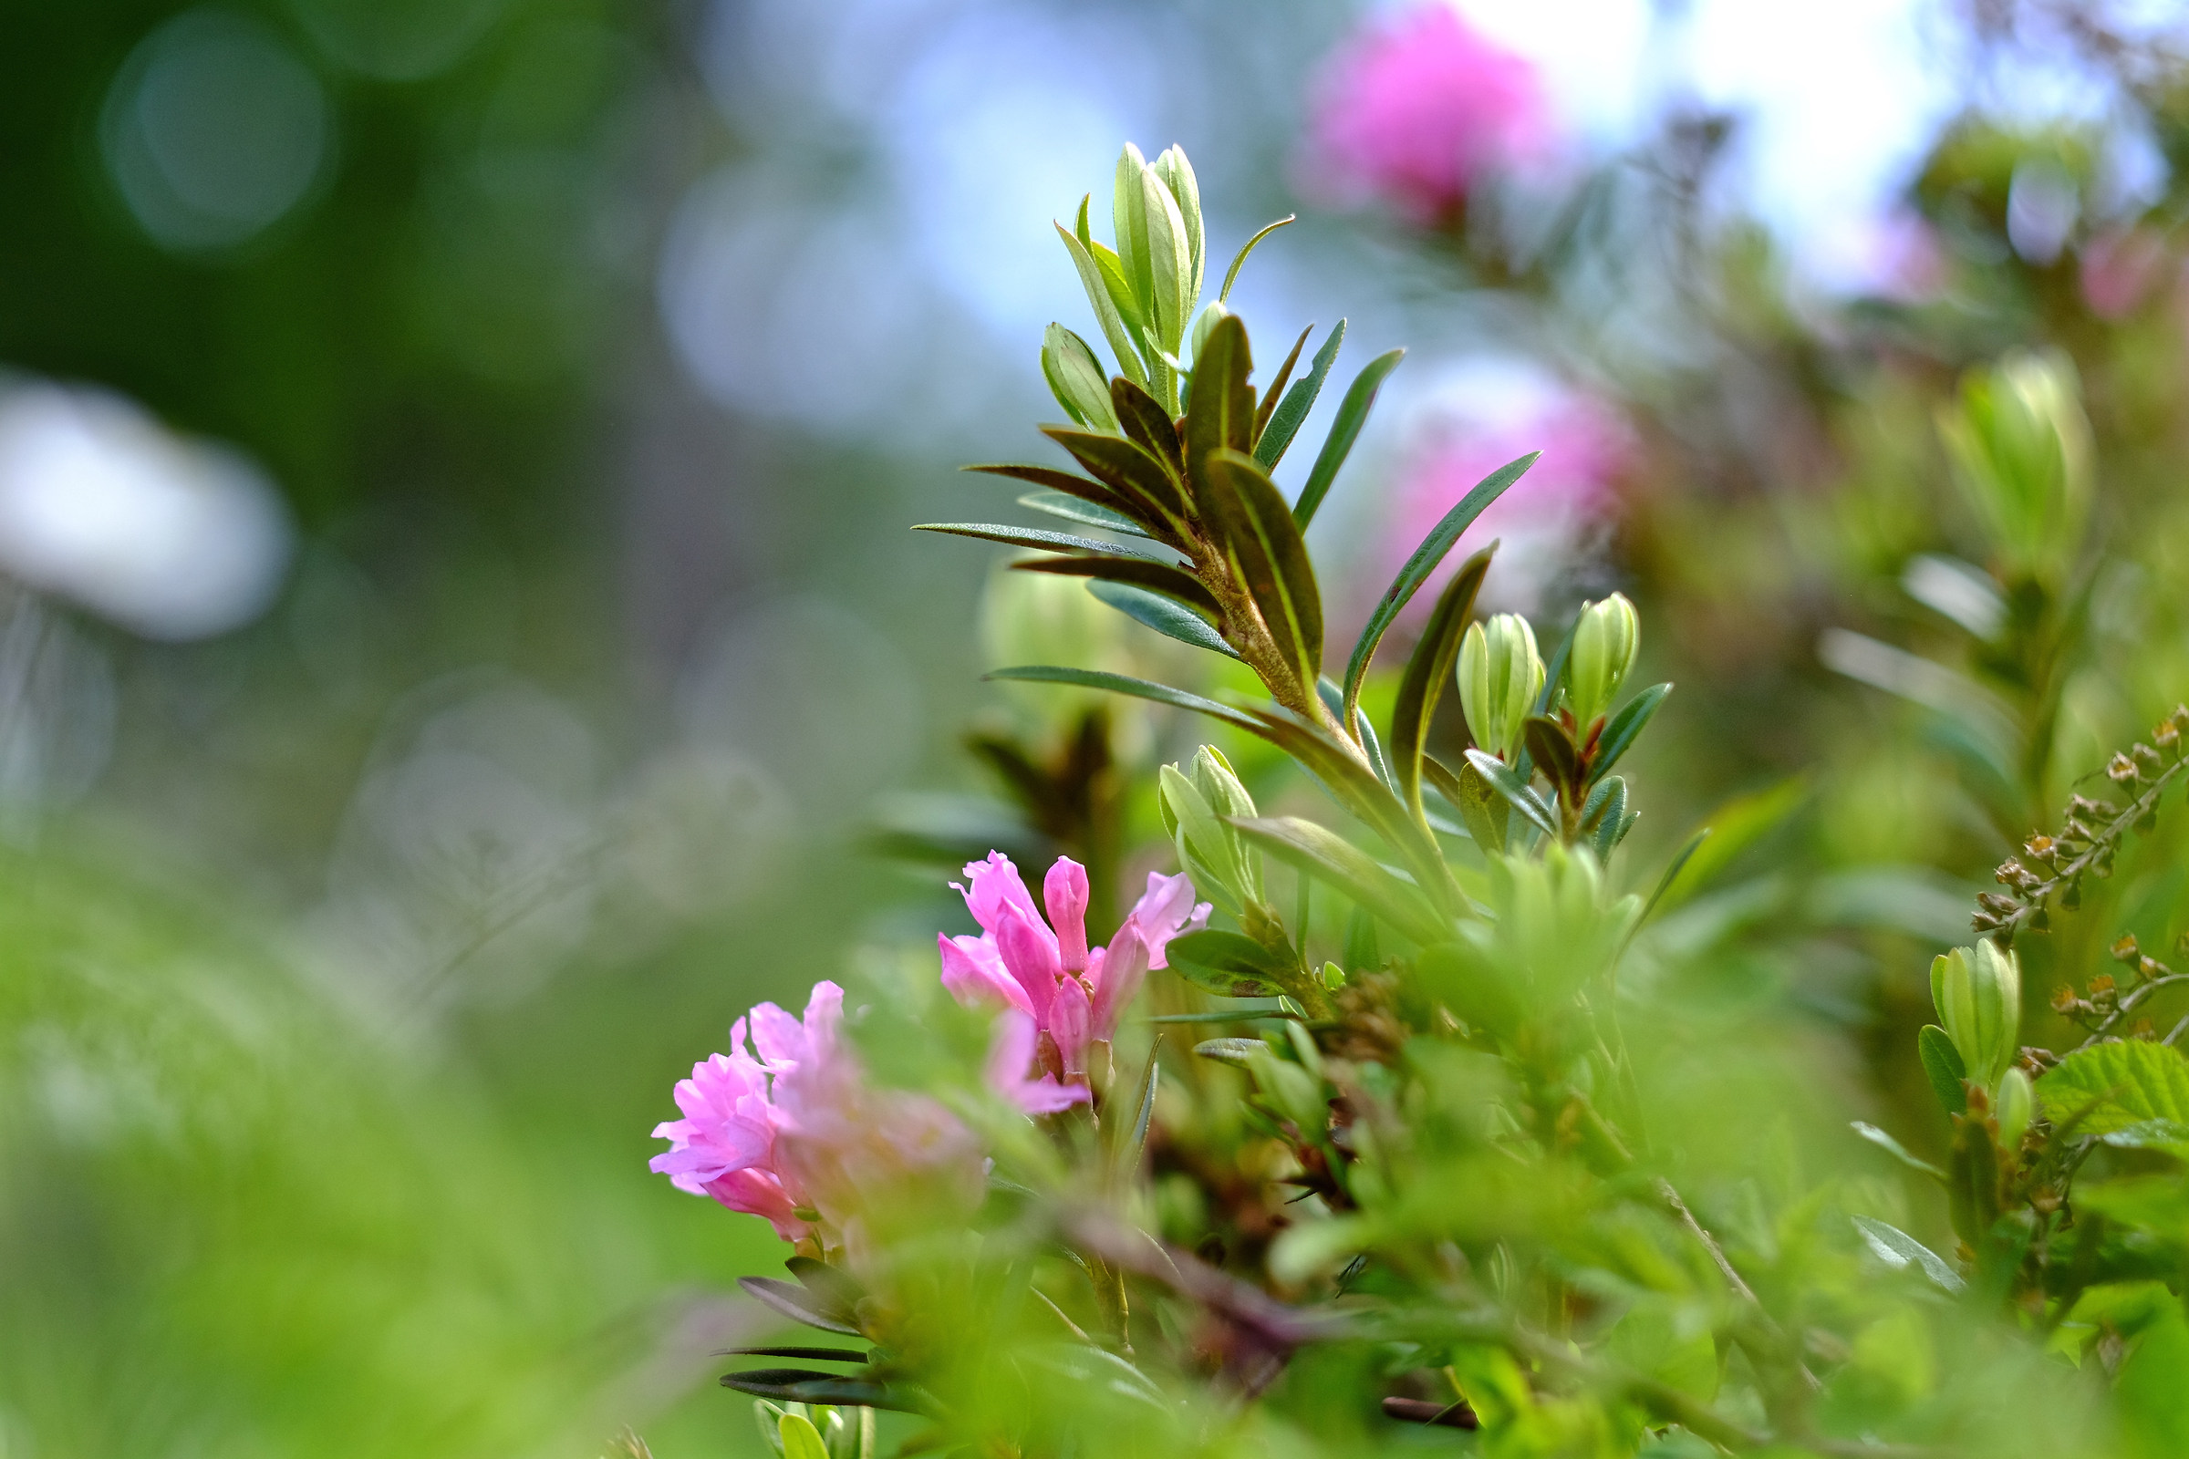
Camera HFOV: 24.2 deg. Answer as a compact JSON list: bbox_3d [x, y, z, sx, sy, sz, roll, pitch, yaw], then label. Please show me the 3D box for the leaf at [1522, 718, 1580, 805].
[{"bbox_3d":[0.062,0.005,0.695,0.006,0.016,0.004,-22,27,17],"label":"leaf"}]

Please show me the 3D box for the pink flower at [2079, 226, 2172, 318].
[{"bbox_3d":[0.202,-0.089,1.000,0.018,0.018,0.017,0,0,11],"label":"pink flower"}]

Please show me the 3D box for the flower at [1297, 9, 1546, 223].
[{"bbox_3d":[0.055,-0.101,0.840,0.037,0.034,0.036,0,4,0],"label":"flower"}]

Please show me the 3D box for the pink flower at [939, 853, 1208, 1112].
[{"bbox_3d":[-0.003,0.029,0.597,0.030,0.029,0.027,0,0,0],"label":"pink flower"}]

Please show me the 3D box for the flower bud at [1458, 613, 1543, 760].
[{"bbox_3d":[0.049,-0.005,0.611,0.010,0.018,0.009,0,0,0],"label":"flower bud"}]

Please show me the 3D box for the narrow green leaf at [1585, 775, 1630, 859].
[{"bbox_3d":[0.070,0.012,0.700,0.006,0.013,0.003,19,-13,-7],"label":"narrow green leaf"}]

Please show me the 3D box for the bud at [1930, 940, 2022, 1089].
[{"bbox_3d":[0.123,0.040,0.715,0.013,0.021,0.012,0,0,0],"label":"bud"}]

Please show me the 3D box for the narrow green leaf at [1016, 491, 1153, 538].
[{"bbox_3d":[0.000,-0.029,0.705,0.024,0.004,0.008,20,43,24],"label":"narrow green leaf"}]

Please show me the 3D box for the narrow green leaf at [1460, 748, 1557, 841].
[{"bbox_3d":[0.051,0.008,0.630,0.003,0.019,0.005,-37,27,21],"label":"narrow green leaf"}]

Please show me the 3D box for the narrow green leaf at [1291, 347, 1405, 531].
[{"bbox_3d":[0.032,-0.036,0.640,0.004,0.028,0.006,37,-18,-21],"label":"narrow green leaf"}]

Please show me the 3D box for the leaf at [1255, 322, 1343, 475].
[{"bbox_3d":[0.028,-0.046,0.708,0.006,0.028,0.004,24,-18,22],"label":"leaf"}]

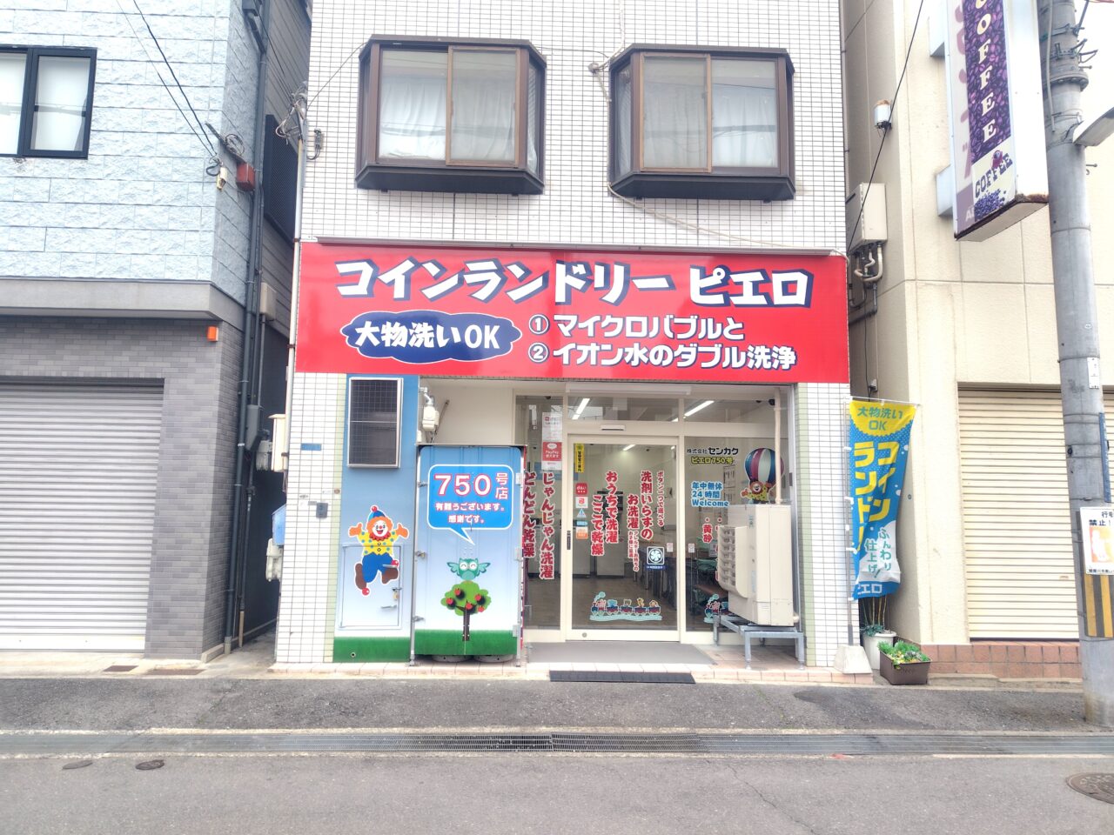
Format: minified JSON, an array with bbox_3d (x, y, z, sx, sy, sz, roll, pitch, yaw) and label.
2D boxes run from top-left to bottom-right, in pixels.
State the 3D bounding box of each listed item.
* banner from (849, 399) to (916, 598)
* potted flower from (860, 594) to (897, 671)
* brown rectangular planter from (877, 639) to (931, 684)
[{"bbox_3d":[2.973,0.733,6.688,0.600,1.787,0.130,0,-7,2],"label":"banner"},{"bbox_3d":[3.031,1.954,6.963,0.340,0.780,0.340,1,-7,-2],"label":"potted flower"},{"bbox_3d":[3.036,2.155,6.481,0.350,0.300,0.340,1,-7,-2],"label":"brown rectangular planter"}]

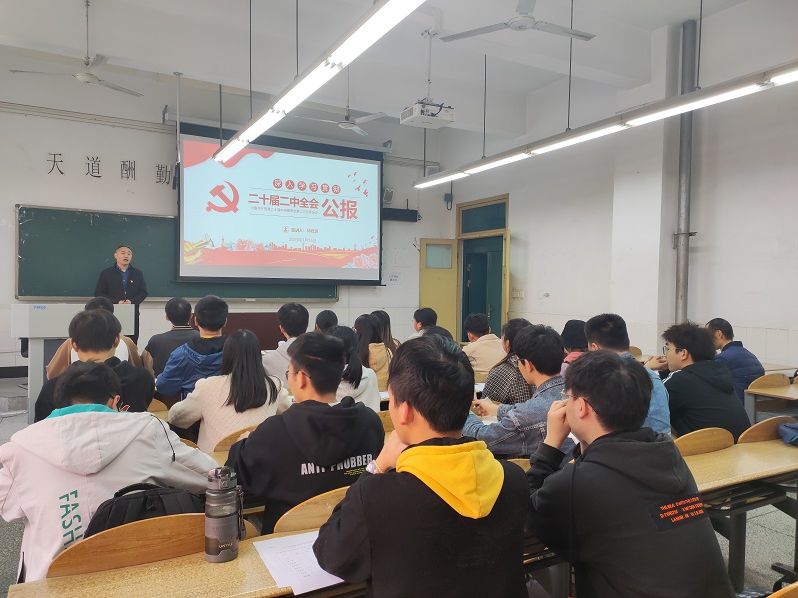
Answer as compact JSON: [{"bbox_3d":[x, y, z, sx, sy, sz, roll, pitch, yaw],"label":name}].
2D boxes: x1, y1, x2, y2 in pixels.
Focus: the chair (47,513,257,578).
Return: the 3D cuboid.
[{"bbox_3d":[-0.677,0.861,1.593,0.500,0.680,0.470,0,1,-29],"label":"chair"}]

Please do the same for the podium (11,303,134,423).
[{"bbox_3d":[-3.325,0.636,5.930,1.060,1.180,0.700,0,1,-29],"label":"podium"}]

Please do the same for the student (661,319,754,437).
[{"bbox_3d":[1.254,0.735,2.732,0.530,1.270,0.680,0,1,-37],"label":"student"}]

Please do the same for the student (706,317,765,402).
[{"bbox_3d":[2.380,0.752,4.356,0.520,1.215,0.680,0,1,-29],"label":"student"}]

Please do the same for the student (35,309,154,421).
[{"bbox_3d":[-1.229,0.686,2.369,0.500,1.295,0.700,0,1,-29],"label":"student"}]

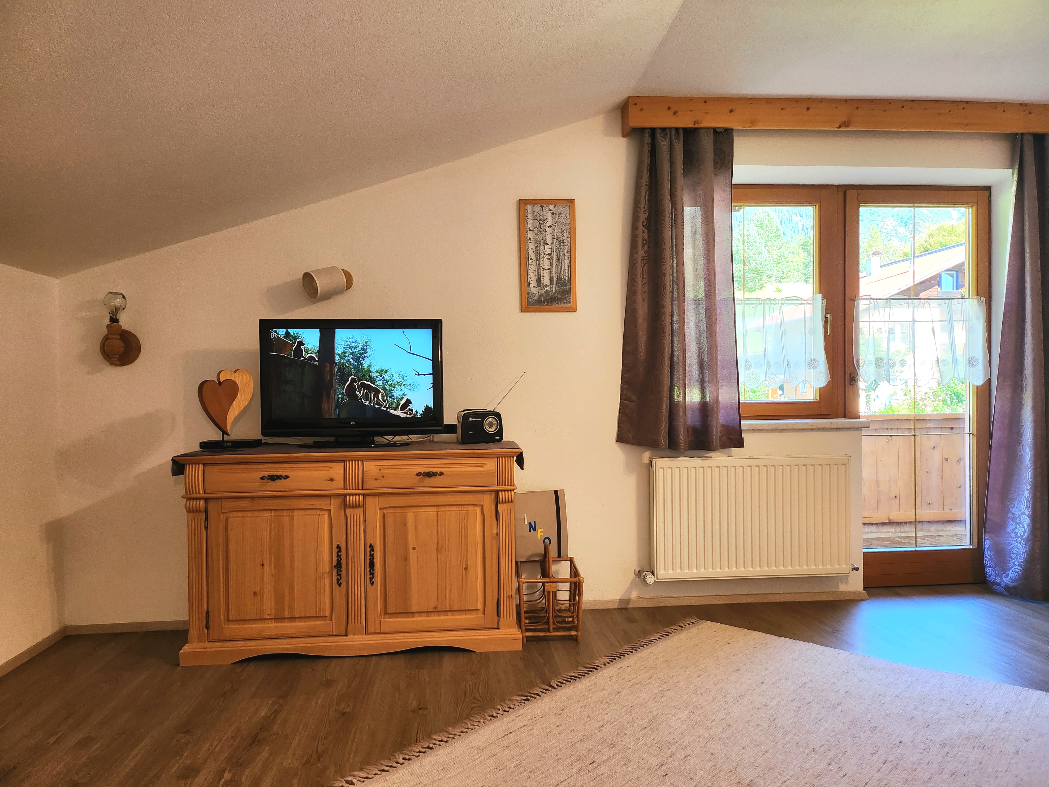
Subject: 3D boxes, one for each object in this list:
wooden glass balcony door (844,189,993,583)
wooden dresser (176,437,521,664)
[{"bbox_3d":[2.175,-0.033,4.070,0.840,2.211,0.080,-1,1,-4],"label":"wooden glass balcony door"},{"bbox_3d":[-0.755,0.687,3.307,1.469,0.878,0.422,-1,1,-4],"label":"wooden dresser"}]

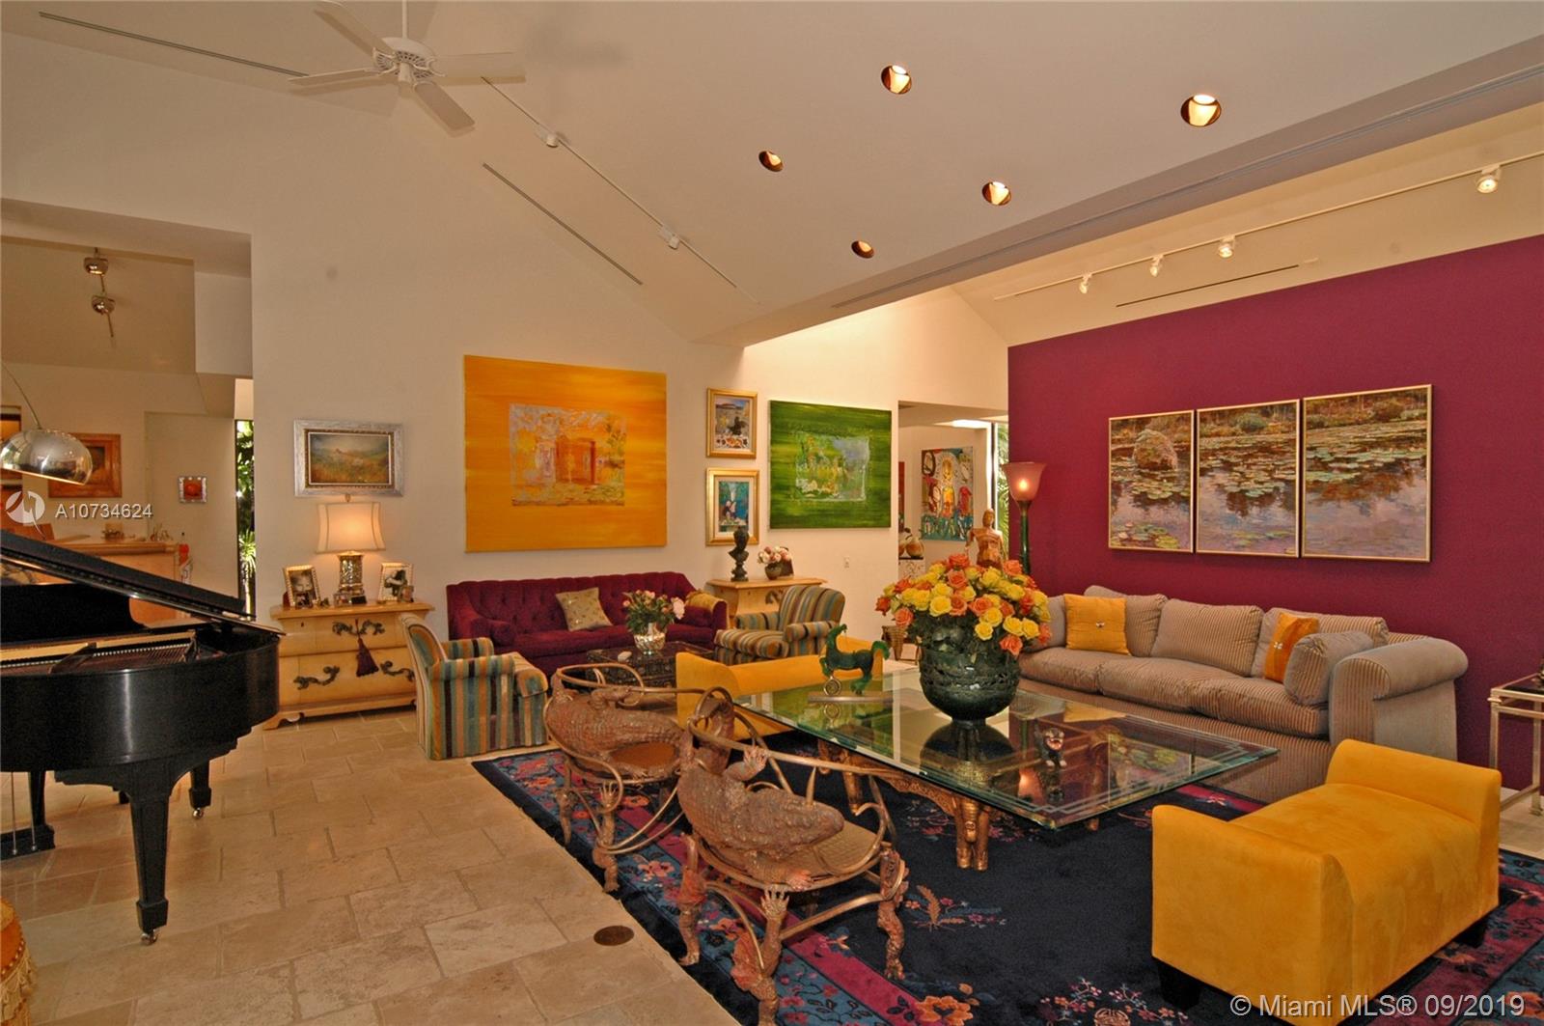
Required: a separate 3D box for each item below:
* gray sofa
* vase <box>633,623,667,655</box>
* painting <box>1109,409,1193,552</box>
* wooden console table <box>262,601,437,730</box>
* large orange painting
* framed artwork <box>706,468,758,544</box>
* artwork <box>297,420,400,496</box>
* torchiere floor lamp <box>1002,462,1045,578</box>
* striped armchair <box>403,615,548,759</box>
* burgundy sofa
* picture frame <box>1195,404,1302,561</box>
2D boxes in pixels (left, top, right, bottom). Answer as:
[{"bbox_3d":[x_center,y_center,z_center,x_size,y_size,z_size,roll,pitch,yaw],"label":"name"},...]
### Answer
[{"bbox_3d":[2.685,1.049,4.945,1.150,0.929,2.465,0,1,-33],"label":"gray sofa"},{"bbox_3d":[-0.907,0.938,5.709,0.245,0.215,0.245,0,1,0],"label":"vase"},{"bbox_3d":[2.922,-0.230,5.952,0.035,1.048,0.685,0,1,-33],"label":"painting"},{"bbox_3d":[-3.176,1.095,5.800,1.040,0.827,0.496,0,1,-33],"label":"wooden console table"},{"bbox_3d":[-1.803,-0.502,6.978,1.851,1.660,0.040,0,1,-33],"label":"large orange painting"},{"bbox_3d":[-0.401,-0.054,7.896,0.616,0.768,0.040,0,1,-33],"label":"framed artwork"},{"bbox_3d":[-3.255,-0.408,5.950,0.724,0.570,0.050,0,0,-32],"label":"artwork"},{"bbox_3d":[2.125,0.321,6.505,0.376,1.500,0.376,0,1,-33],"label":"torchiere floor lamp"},{"bbox_3d":[-1.967,1.057,5.058,0.800,0.830,0.740,0,0,-29],"label":"striped armchair"},{"bbox_3d":[-1.514,1.019,6.490,2.160,0.890,0.800,0,0,-32],"label":"burgundy sofa"},{"bbox_3d":[3.182,-0.218,5.164,0.035,0.999,0.635,0,0,-37],"label":"picture frame"}]

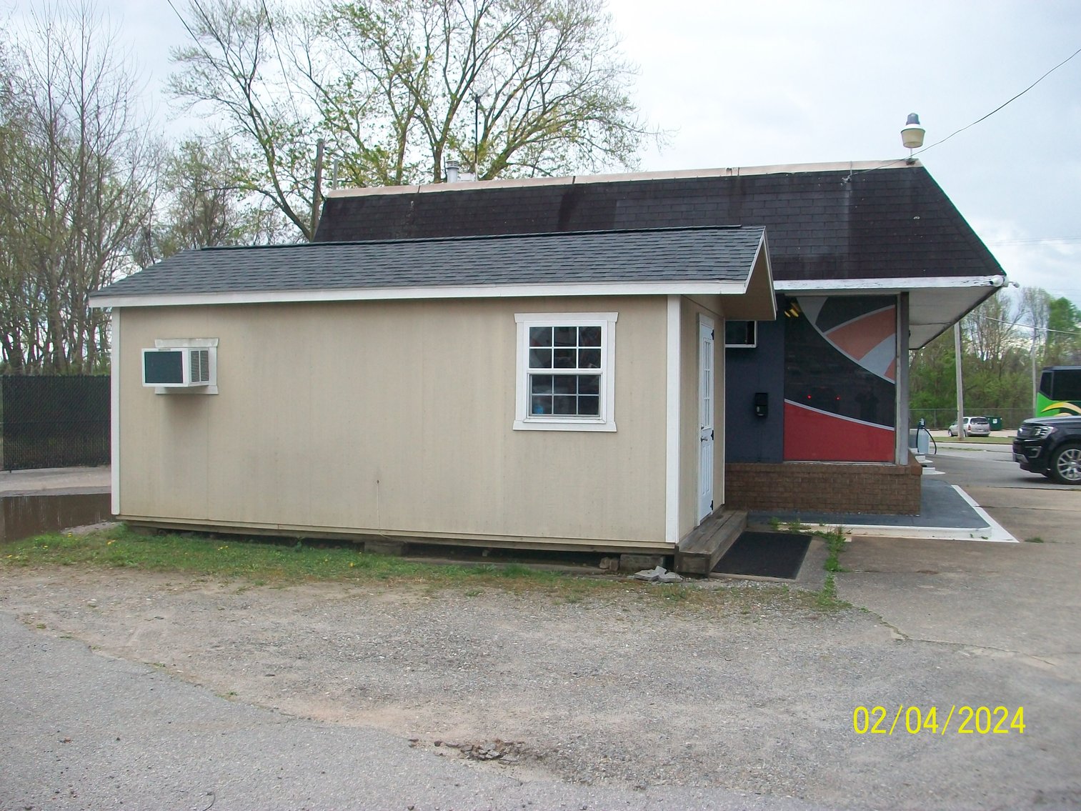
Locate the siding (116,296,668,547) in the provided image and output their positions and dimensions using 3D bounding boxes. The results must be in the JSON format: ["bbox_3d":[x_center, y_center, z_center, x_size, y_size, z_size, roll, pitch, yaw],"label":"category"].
[{"bbox_3d":[-1.678,0.107,10.441,5.950,2.270,0.050,1,2,17],"label":"siding"}]

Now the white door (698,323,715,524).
[{"bbox_3d":[1.727,0.170,11.072,0.050,2.050,0.930,1,2,17],"label":"white door"}]

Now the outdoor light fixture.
[{"bbox_3d":[4.805,-3.477,13.700,0.310,0.600,0.310,1,2,17],"label":"outdoor light fixture"}]

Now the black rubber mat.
[{"bbox_3d":[2.277,1.465,10.653,0.750,0.015,2.680,1,2,17],"label":"black rubber mat"}]

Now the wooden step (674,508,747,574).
[{"bbox_3d":[1.822,1.369,10.920,0.280,0.190,3.060,1,2,17],"label":"wooden step"}]

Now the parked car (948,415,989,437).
[{"bbox_3d":[37.099,1.866,92.000,1.880,1.730,4.920,0,1,1],"label":"parked car"}]

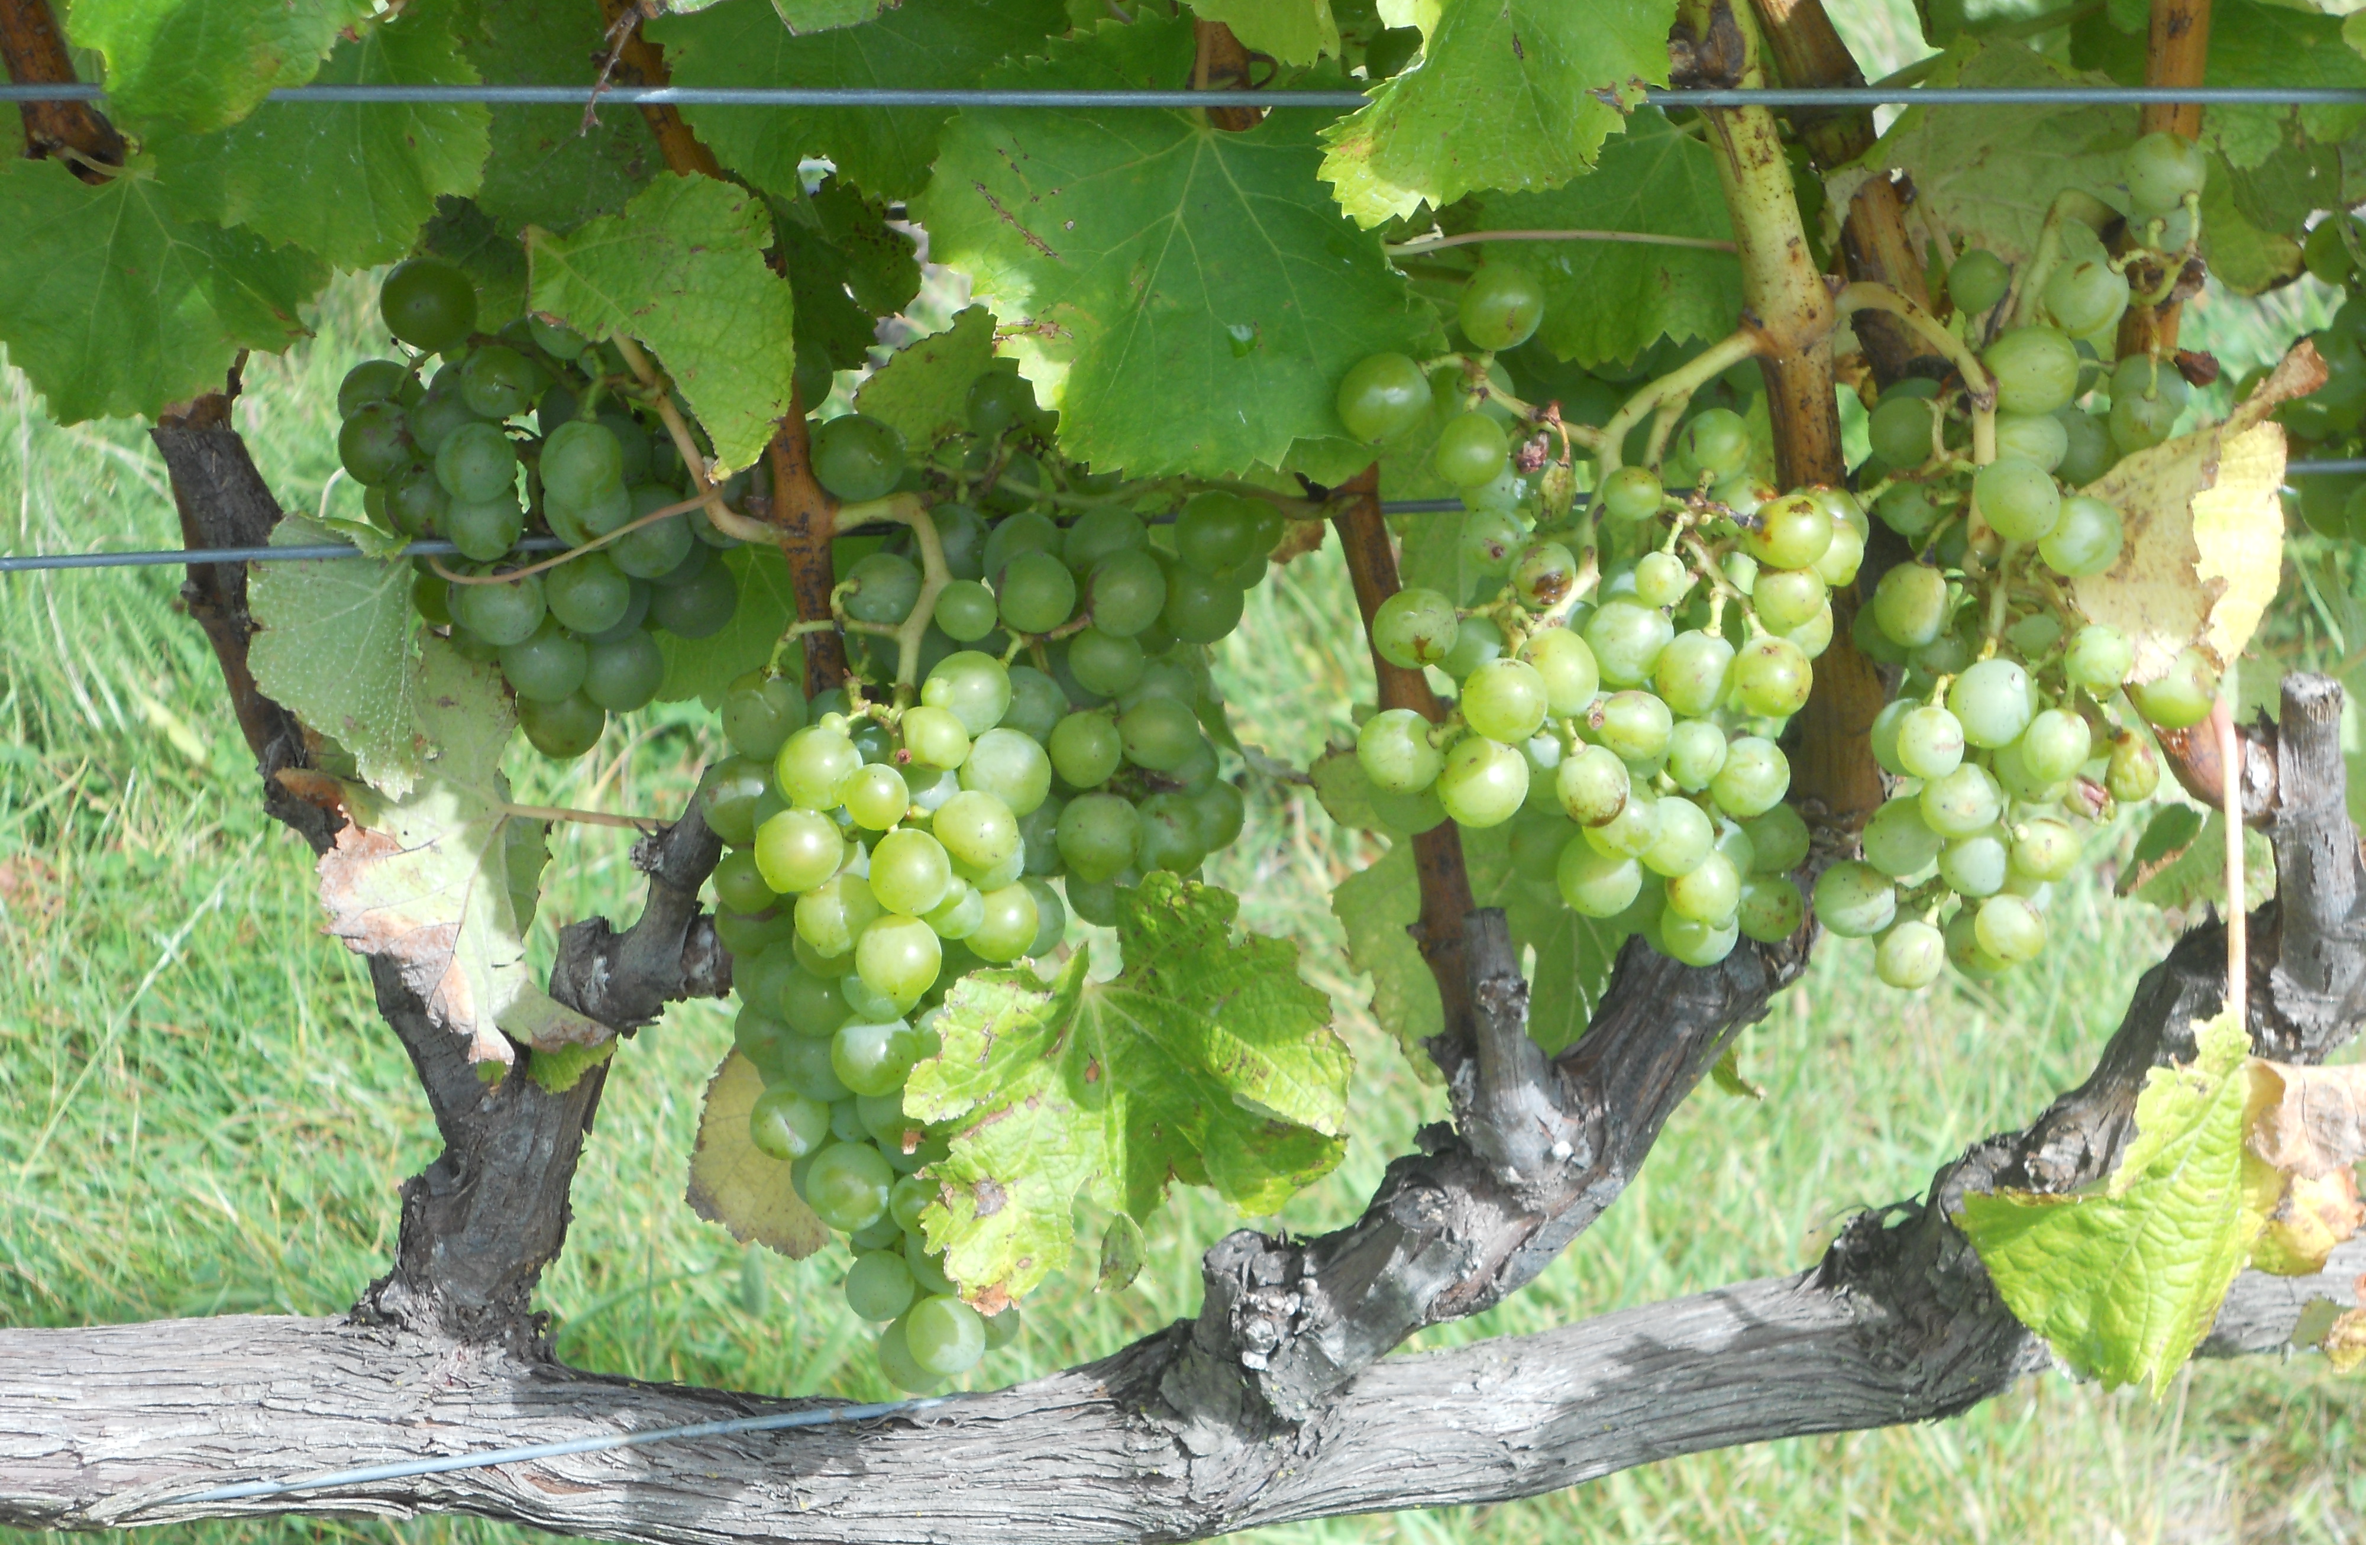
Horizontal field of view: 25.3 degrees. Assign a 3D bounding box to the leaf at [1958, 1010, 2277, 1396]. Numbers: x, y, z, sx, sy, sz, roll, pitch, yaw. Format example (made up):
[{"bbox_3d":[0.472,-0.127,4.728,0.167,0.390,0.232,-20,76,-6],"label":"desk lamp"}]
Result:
[{"bbox_3d":[0.176,0.081,0.990,0.061,0.073,0.035,17,-10,15],"label":"leaf"}]

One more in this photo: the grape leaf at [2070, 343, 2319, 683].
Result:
[{"bbox_3d":[0.188,-0.048,0.985,0.049,0.065,0.032,14,1,25],"label":"grape leaf"}]

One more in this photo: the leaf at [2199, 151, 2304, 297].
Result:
[{"bbox_3d":[0.207,-0.112,1.040,0.030,0.035,0.022,0,-6,0],"label":"leaf"}]

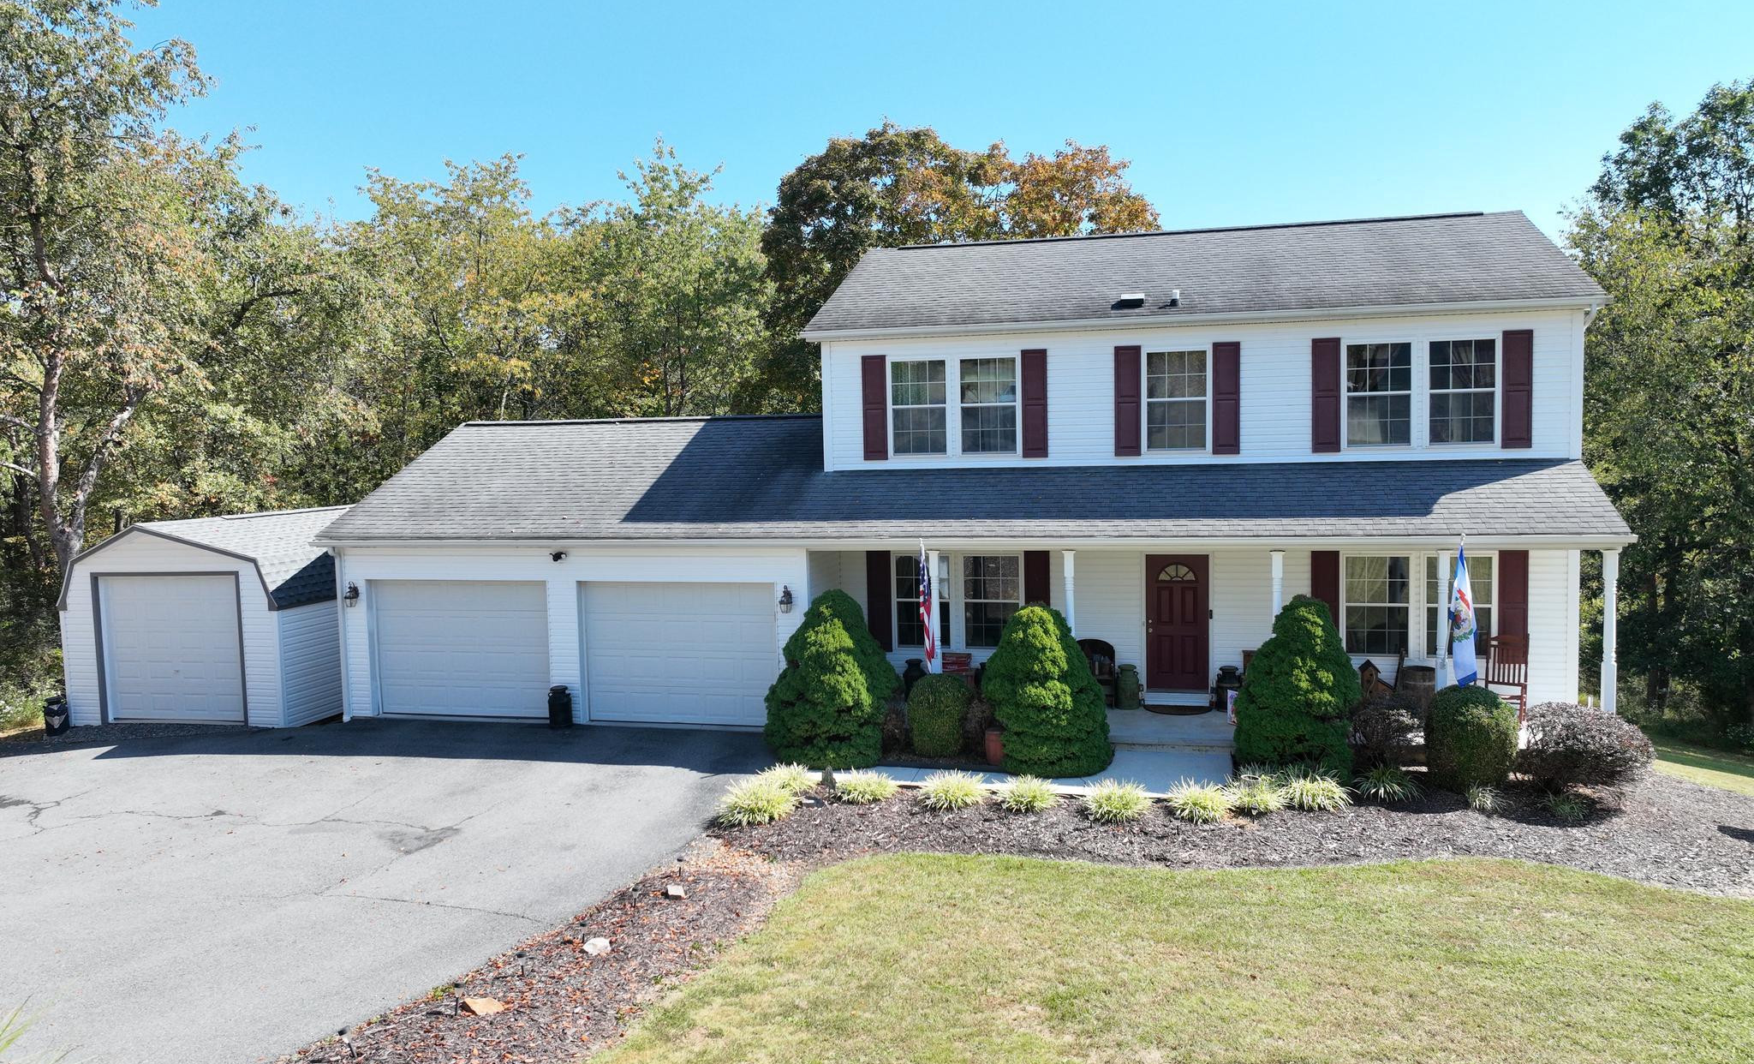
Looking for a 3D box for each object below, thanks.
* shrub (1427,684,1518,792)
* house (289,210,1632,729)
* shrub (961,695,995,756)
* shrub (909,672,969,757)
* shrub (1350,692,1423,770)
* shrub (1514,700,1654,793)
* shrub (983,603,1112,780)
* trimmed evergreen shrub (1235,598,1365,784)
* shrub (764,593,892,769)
[{"bbox_3d":[7.213,2.446,14.706,0.998,1.224,0.998,0,4,14],"label":"shrub"},{"bbox_3d":[1.548,-1.323,21.857,18.655,7.949,10.857,0,4,14],"label":"house"},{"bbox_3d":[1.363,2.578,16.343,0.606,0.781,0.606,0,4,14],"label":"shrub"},{"bbox_3d":[0.887,2.436,16.401,0.905,1.075,0.905,0,4,14],"label":"shrub"},{"bbox_3d":[6.349,2.509,15.137,0.991,1.038,0.991,0,4,14],"label":"shrub"},{"bbox_3d":[8.348,2.528,14.322,1.381,1.064,1.381,0,4,14],"label":"shrub"},{"bbox_3d":[2.212,1.961,15.828,1.680,2.043,1.680,0,4,14],"label":"shrub"},{"bbox_3d":[5.249,1.893,15.164,1.503,2.225,1.503,0,4,14],"label":"trimmed evergreen shrub"},{"bbox_3d":[-0.667,1.904,16.601,1.759,2.173,1.759,-1,3,0],"label":"shrub"}]

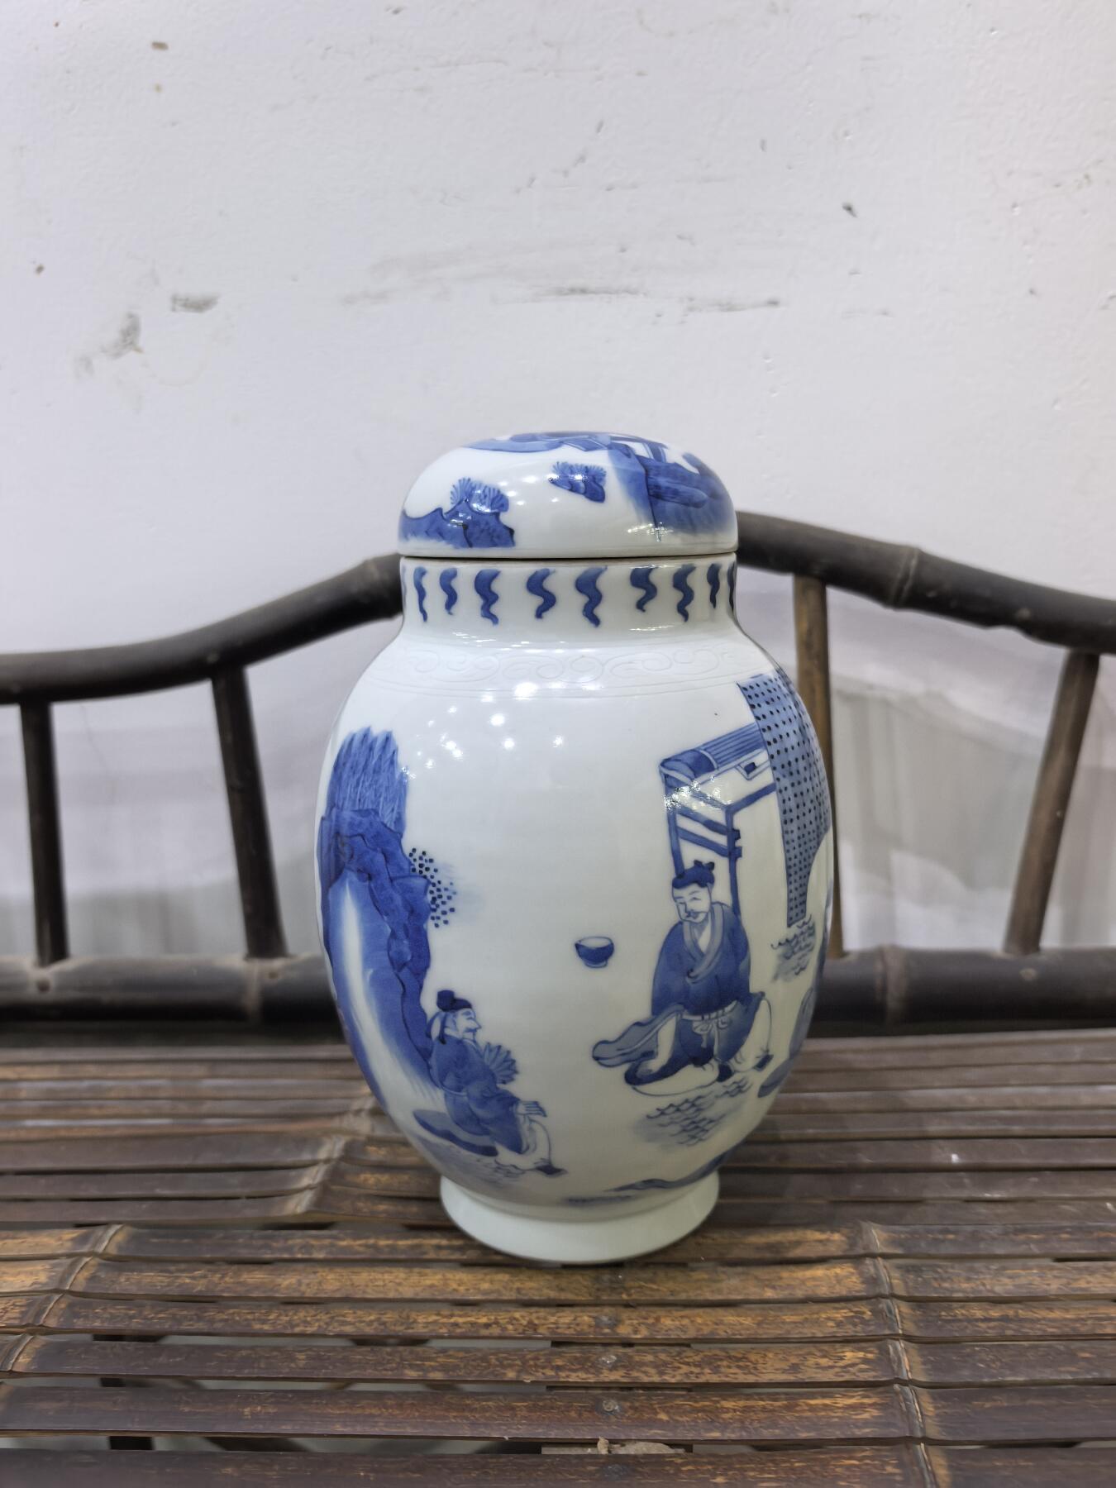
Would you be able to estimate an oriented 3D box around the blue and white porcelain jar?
[{"bbox_3d":[0.006,0.034,0.451,0.197,0.298,0.197,-1,10,0],"label":"blue and white porcelain jar"}]

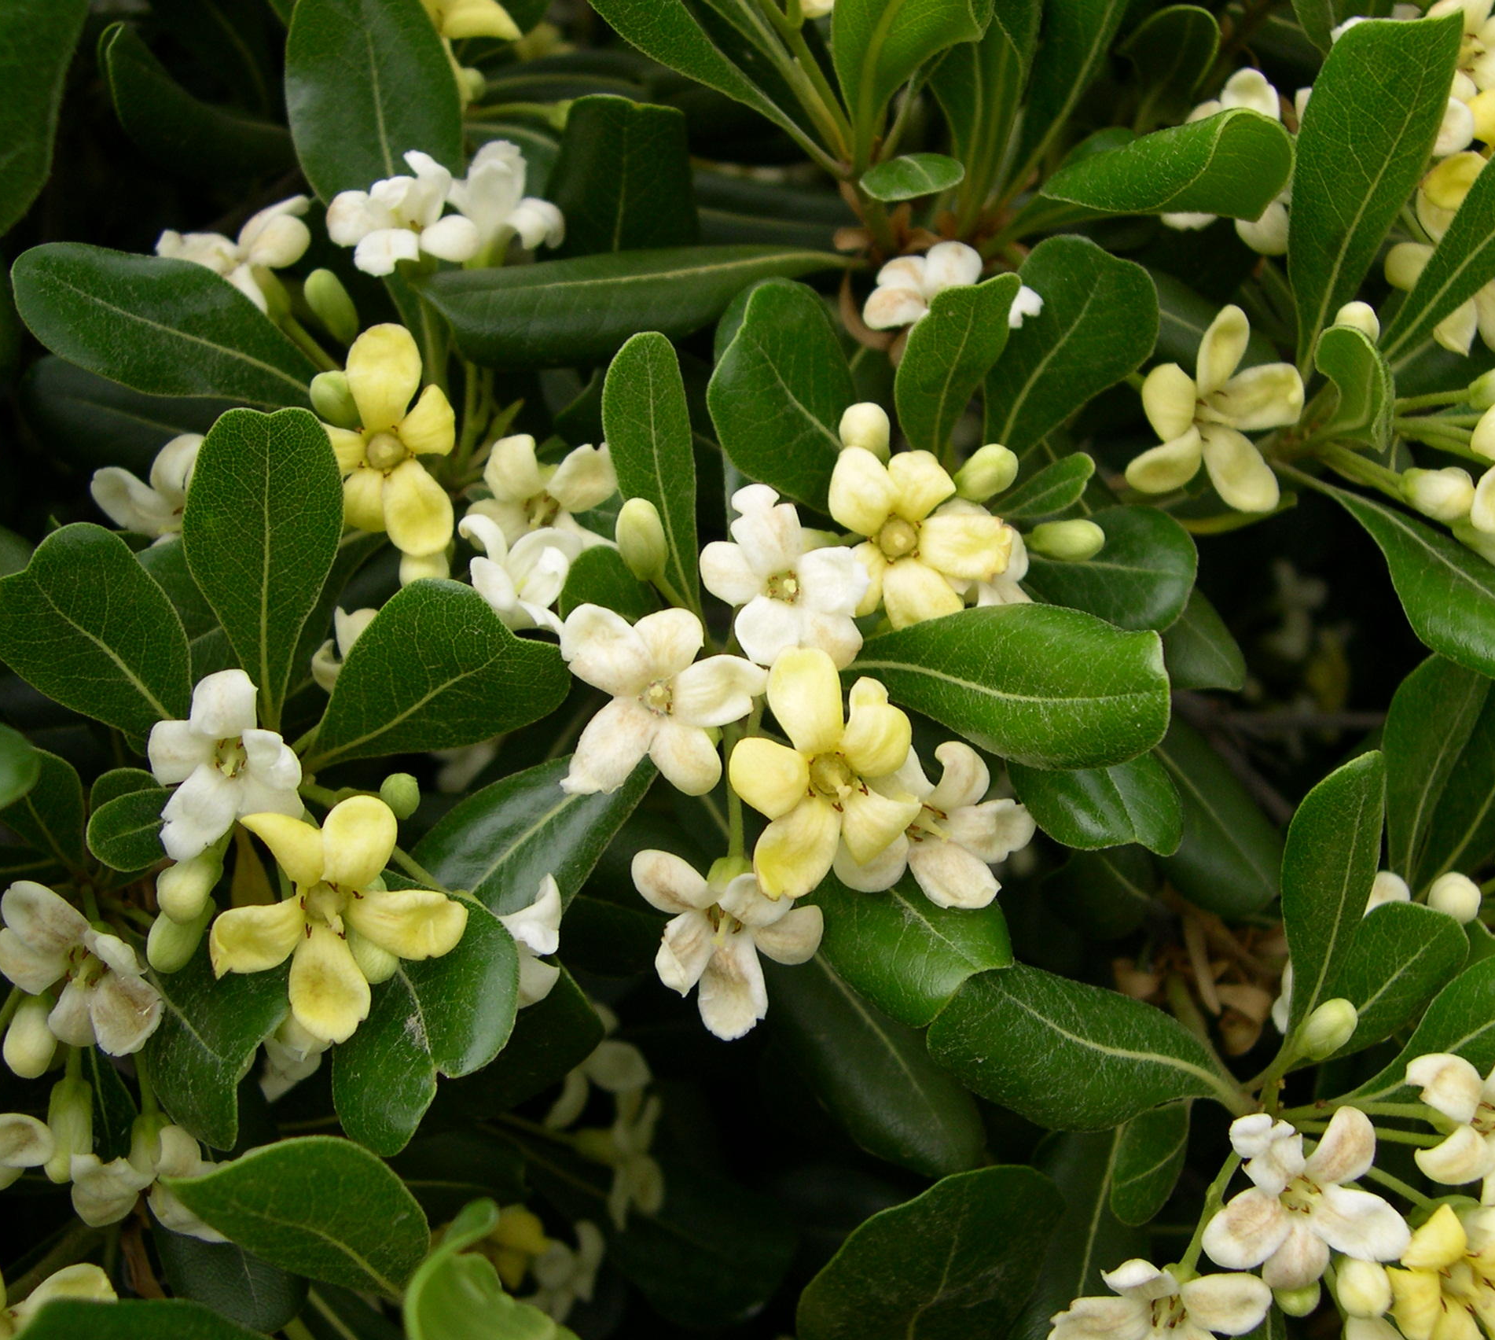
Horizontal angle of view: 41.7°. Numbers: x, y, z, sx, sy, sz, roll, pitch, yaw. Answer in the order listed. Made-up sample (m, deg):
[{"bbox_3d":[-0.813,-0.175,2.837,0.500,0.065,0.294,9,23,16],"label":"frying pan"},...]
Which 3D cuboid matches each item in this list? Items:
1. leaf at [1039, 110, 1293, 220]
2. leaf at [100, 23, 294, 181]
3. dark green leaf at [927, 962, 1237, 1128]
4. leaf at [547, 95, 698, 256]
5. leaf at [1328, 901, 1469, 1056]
[{"bbox_3d":[0.061,-0.074,0.288,0.041,0.014,0.018,-8,48,18],"label":"leaf"},{"bbox_3d":[-0.098,-0.104,0.365,0.051,0.012,0.025,16,51,-2],"label":"leaf"},{"bbox_3d":[0.057,0.063,0.328,0.056,0.009,0.025,20,69,-11],"label":"dark green leaf"},{"bbox_3d":[-0.025,-0.085,0.370,0.029,0.045,0.010,5,13,0],"label":"leaf"},{"bbox_3d":[0.093,0.046,0.285,0.032,0.008,0.018,-45,76,0],"label":"leaf"}]

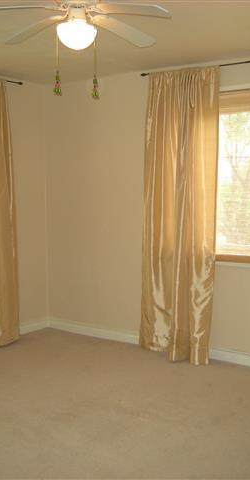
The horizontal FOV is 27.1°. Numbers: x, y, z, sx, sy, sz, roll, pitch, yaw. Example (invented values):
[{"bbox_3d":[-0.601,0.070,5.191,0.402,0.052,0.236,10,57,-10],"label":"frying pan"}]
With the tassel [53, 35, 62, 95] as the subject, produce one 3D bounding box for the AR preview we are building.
[{"bbox_3d":[-0.316,-0.815,2.420,0.034,0.282,0.034,0,5,0],"label":"tassel"}]

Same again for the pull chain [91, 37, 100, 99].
[{"bbox_3d":[-0.138,-0.796,2.420,0.034,0.282,0.034,0,5,0],"label":"pull chain"}]

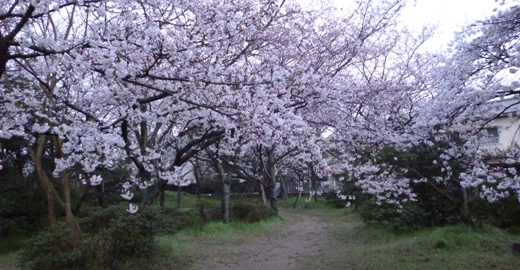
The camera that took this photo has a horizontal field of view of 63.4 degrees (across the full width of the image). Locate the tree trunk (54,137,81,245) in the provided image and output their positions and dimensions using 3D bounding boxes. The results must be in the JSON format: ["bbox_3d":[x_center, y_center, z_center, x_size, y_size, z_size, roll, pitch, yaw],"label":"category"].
[{"bbox_3d":[-2.929,0.875,6.400,0.396,1.703,0.300,0,-5,0],"label":"tree trunk"}]

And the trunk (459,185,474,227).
[{"bbox_3d":[5.057,1.726,10.300,0.392,1.029,0.280,0,-5,0],"label":"trunk"}]

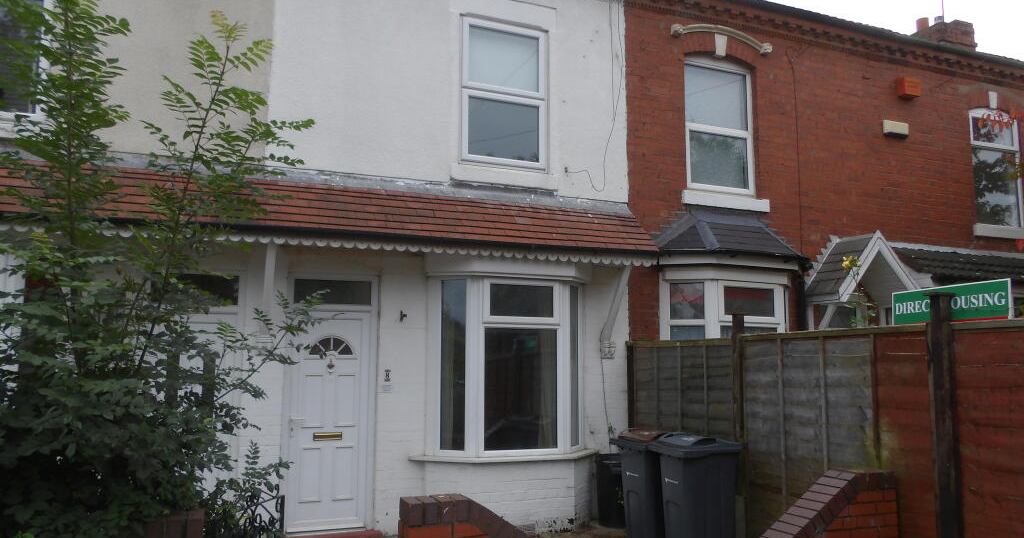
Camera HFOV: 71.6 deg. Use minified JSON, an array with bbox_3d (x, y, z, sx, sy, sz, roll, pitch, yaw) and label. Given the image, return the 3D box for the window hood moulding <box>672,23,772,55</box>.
[{"bbox_3d":[2.614,-2.853,8.671,1.522,0.273,0.100,3,-8,-22],"label":"window hood moulding"}]

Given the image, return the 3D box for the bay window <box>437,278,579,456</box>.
[{"bbox_3d":[0.047,0.941,6.956,1.705,1.613,0.416,3,-8,-22],"label":"bay window"}]

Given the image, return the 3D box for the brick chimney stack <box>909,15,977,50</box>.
[{"bbox_3d":[7.807,-4.120,13.073,0.870,0.840,0.900,3,-8,-22],"label":"brick chimney stack"}]

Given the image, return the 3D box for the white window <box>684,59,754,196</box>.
[{"bbox_3d":[2.513,-1.736,8.648,1.034,1.649,0.070,3,-8,-22],"label":"white window"}]

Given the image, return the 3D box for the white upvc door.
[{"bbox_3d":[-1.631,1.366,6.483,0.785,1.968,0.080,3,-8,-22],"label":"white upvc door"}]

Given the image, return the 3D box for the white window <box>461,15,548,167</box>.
[{"bbox_3d":[-0.074,-1.864,7.568,0.971,1.577,0.070,3,-8,-22],"label":"white window"}]

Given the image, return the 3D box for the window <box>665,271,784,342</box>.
[{"bbox_3d":[2.564,0.996,7.992,1.782,1.730,0.422,3,-8,-22],"label":"window"}]

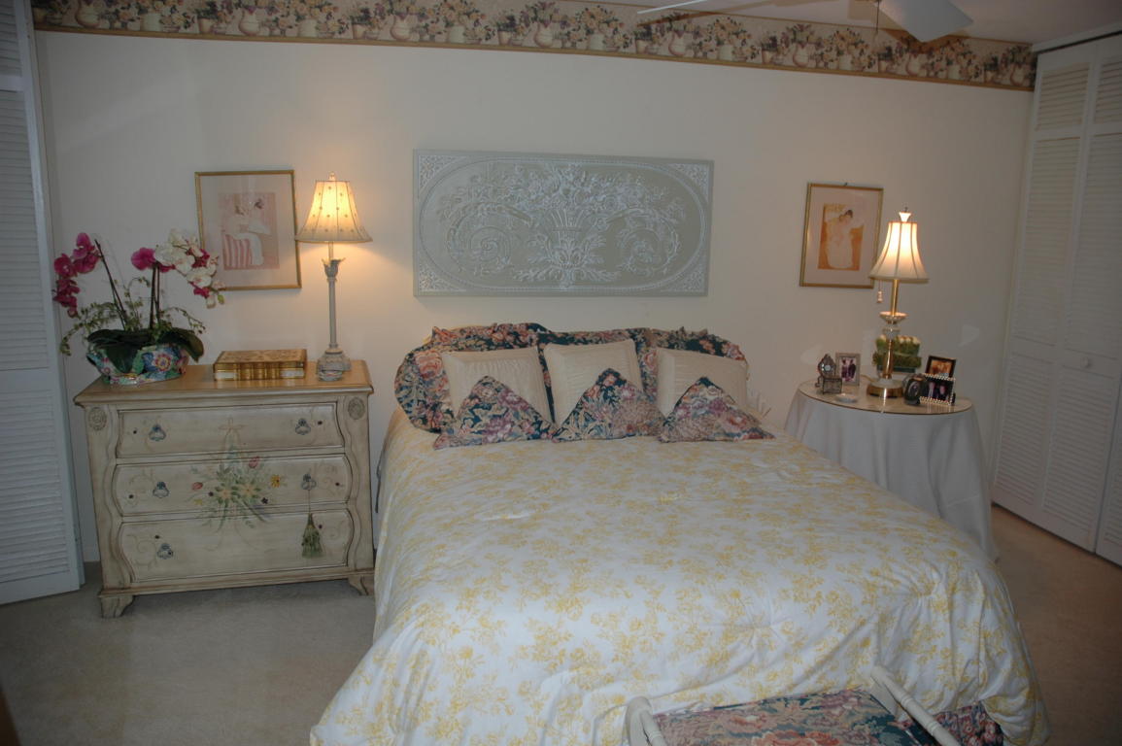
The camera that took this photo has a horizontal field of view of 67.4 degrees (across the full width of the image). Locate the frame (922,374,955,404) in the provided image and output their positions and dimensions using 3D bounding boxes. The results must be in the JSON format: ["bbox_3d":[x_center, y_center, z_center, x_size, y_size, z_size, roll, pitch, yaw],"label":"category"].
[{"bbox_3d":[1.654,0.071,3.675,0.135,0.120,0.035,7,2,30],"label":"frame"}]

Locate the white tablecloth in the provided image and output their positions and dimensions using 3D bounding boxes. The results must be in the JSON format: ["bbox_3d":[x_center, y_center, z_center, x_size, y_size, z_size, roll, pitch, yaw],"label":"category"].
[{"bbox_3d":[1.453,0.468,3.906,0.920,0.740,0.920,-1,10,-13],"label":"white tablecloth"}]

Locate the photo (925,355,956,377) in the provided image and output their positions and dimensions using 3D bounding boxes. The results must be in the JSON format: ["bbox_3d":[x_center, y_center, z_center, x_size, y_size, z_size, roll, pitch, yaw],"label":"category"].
[{"bbox_3d":[1.740,0.018,3.879,0.035,0.170,0.130,14,-1,-41],"label":"photo"}]

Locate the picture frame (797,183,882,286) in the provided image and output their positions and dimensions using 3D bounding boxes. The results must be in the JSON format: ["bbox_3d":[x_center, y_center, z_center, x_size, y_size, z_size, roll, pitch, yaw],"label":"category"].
[{"bbox_3d":[1.403,-0.681,4.215,0.410,0.500,0.025,-1,10,-13],"label":"picture frame"}]

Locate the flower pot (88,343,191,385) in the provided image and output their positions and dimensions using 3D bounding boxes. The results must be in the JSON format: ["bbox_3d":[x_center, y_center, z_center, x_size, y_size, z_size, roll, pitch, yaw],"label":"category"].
[{"bbox_3d":[-1.682,-0.044,3.362,0.380,0.145,0.330,-1,10,-13],"label":"flower pot"}]

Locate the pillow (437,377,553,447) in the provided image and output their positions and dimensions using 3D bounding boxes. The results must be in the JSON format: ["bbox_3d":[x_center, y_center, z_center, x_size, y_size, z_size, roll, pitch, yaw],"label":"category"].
[{"bbox_3d":[-0.277,0.144,3.399,0.470,0.300,0.140,-2,-21,-13],"label":"pillow"}]

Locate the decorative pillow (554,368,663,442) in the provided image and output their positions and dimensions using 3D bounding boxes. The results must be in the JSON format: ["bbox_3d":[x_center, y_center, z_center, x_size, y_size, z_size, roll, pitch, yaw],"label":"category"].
[{"bbox_3d":[0.180,0.121,3.504,0.450,0.310,0.140,-2,-21,-13],"label":"decorative pillow"}]

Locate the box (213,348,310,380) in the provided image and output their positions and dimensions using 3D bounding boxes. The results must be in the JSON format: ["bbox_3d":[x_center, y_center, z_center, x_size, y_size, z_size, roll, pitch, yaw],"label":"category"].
[{"bbox_3d":[-1.199,-0.035,3.386,0.335,0.070,0.285,-2,11,-13],"label":"box"}]

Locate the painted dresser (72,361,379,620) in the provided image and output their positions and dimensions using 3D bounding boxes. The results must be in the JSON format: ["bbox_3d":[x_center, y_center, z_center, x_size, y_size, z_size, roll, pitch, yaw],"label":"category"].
[{"bbox_3d":[-1.283,0.437,3.407,1.040,0.870,0.510,-2,11,-13],"label":"painted dresser"}]

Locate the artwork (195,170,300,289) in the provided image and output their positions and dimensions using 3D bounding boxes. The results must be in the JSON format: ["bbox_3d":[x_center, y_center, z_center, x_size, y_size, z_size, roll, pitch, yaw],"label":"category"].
[{"bbox_3d":[-1.333,-0.608,3.603,0.397,0.493,0.025,-1,10,-13],"label":"artwork"}]

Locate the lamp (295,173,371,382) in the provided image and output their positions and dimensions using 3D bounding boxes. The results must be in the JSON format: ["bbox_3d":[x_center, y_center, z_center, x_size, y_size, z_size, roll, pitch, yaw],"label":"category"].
[{"bbox_3d":[-0.927,-0.406,3.433,0.300,0.795,0.300,-2,11,-13],"label":"lamp"}]

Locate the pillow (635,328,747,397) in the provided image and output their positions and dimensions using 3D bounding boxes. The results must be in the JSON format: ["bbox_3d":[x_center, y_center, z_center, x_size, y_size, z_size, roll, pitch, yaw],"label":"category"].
[{"bbox_3d":[0.623,0.020,3.946,0.610,0.470,0.170,-1,-15,-13],"label":"pillow"}]

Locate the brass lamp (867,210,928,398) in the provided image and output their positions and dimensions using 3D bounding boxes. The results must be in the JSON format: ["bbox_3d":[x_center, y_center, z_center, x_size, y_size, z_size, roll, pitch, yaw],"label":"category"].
[{"bbox_3d":[1.526,-0.320,3.861,0.270,0.830,0.270,-1,10,-13],"label":"brass lamp"}]

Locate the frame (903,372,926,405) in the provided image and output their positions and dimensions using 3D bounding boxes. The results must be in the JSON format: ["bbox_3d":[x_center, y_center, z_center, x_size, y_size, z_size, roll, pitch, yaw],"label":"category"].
[{"bbox_3d":[1.539,0.076,3.664,0.085,0.125,0.040,6,4,27],"label":"frame"}]

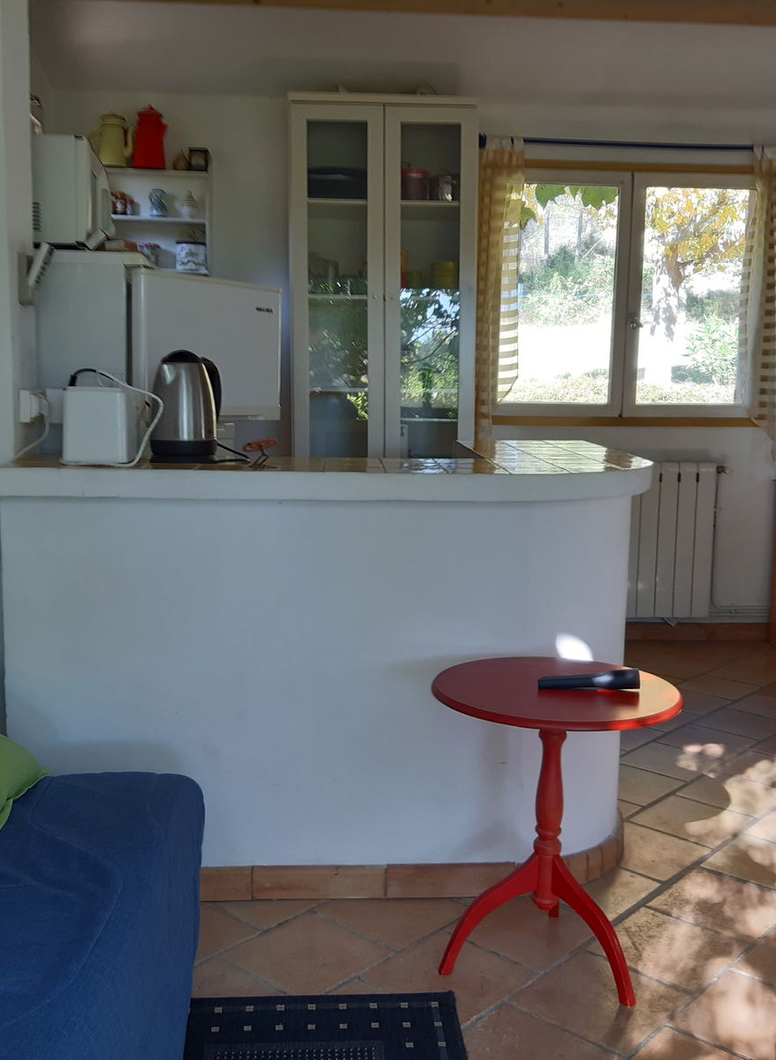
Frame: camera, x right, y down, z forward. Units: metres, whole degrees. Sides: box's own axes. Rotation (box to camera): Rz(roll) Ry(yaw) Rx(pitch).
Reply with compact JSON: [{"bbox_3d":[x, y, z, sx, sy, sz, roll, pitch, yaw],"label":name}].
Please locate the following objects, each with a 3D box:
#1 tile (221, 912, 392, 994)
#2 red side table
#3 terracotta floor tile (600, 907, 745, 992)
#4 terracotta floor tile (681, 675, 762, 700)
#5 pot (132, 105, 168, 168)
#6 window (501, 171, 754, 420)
[{"bbox_3d":[-0.165,0.882,2.185,0.248,0.015,0.248,7,10,41],"label":"tile"},{"bbox_3d":[0.317,0.596,2.126,0.473,0.577,0.473,1,7,0],"label":"red side table"},{"bbox_3d":[0.578,0.865,2.192,0.242,0.012,0.250,8,11,42],"label":"terracotta floor tile"},{"bbox_3d":[1.318,0.632,4.217,0.248,0.015,0.248,7,10,41],"label":"terracotta floor tile"},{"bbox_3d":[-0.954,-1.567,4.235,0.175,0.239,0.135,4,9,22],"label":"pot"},{"bbox_3d":[1.067,-1.038,4.731,1.149,1.076,0.070,0,7,-3],"label":"window"}]

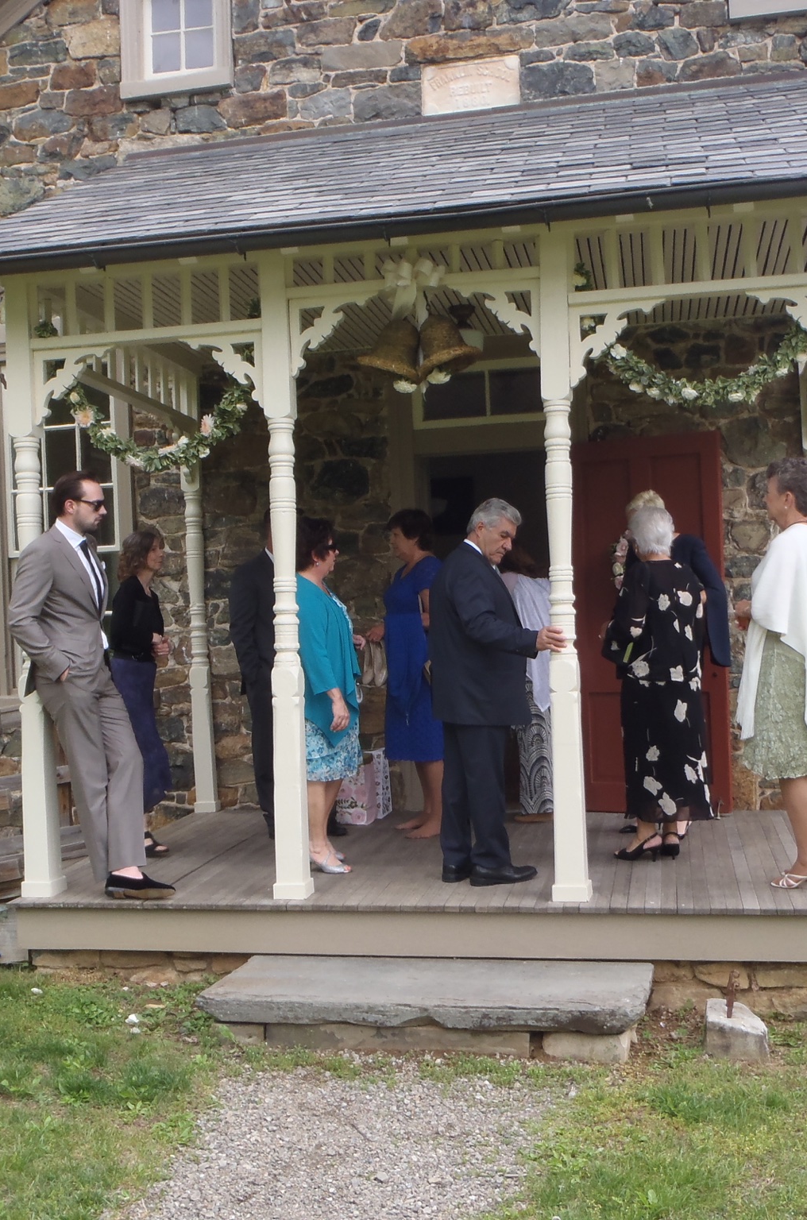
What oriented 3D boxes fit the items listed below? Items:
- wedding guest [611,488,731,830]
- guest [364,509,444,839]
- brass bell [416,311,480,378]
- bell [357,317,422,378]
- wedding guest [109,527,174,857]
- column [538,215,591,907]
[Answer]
[{"bbox_3d":[1.313,0.252,6.459,0.550,1.698,0.450,-3,-2,25],"label":"wedding guest"},{"bbox_3d":[0.010,0.323,6.921,0.380,1.699,0.450,-2,0,-28],"label":"guest"},{"bbox_3d":[0.161,-1.120,5.469,0.285,0.240,0.285,-20,-8,11],"label":"brass bell"},{"bbox_3d":[-0.053,-1.080,5.457,0.265,0.245,0.265,19,11,0],"label":"bell"},{"bbox_3d":[-1.323,0.409,6.668,0.310,1.647,0.430,-2,0,8],"label":"wedding guest"},{"bbox_3d":[0.644,-0.181,5.321,0.141,2.686,0.141,-2,-1,12],"label":"column"}]

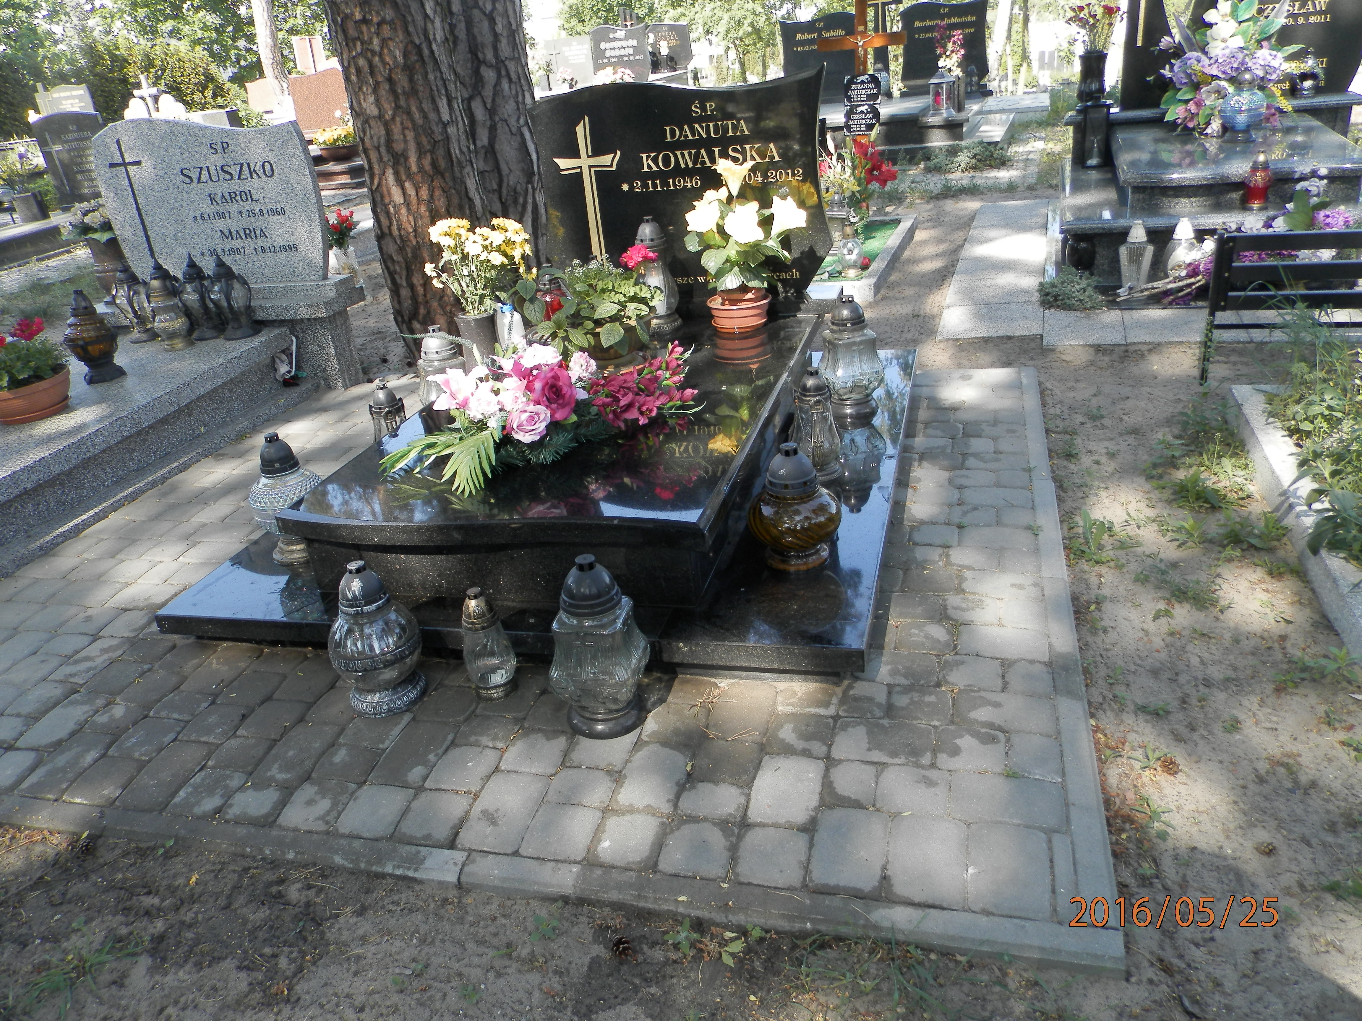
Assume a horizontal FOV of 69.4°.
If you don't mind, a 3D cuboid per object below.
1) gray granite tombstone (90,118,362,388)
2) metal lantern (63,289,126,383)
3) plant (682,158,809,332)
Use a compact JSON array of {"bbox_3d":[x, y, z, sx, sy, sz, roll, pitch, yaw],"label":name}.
[{"bbox_3d":[-2.037,-1.094,4.278,1.186,1.162,0.302,1,27,17],"label":"gray granite tombstone"},{"bbox_3d":[-2.251,-0.676,3.766,0.181,0.319,0.181,1,27,17],"label":"metal lantern"},{"bbox_3d":[0.202,-0.859,3.198,0.420,0.540,0.370,1,26,17],"label":"plant"}]

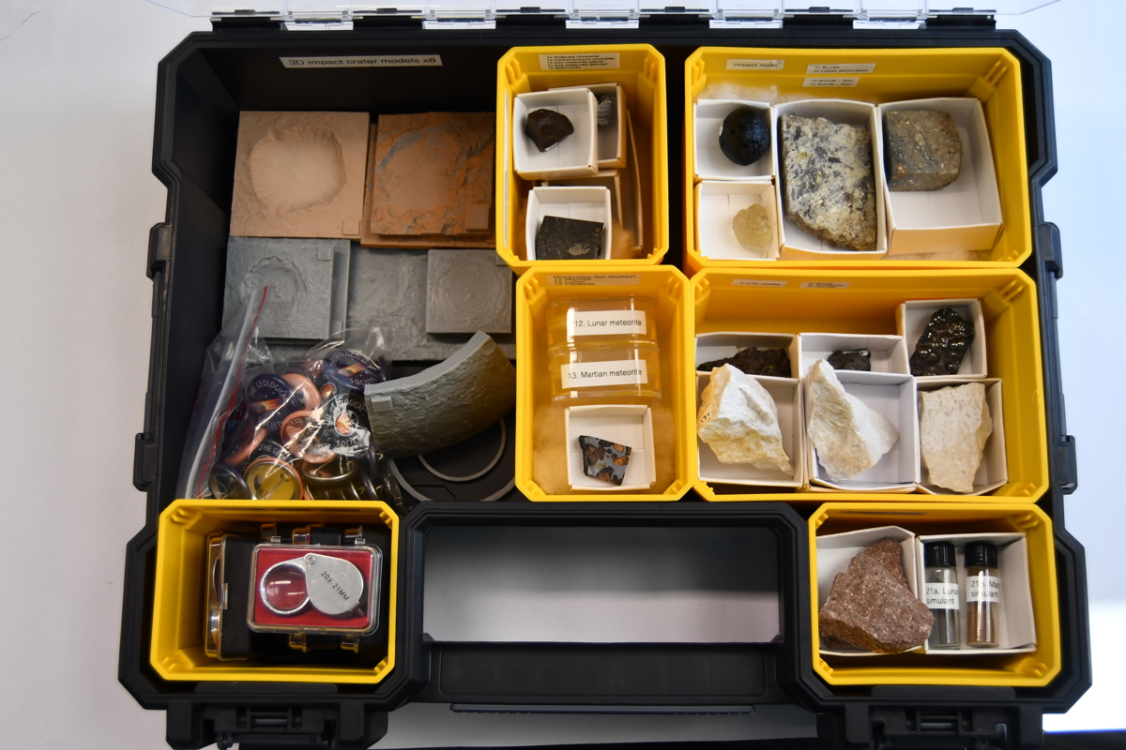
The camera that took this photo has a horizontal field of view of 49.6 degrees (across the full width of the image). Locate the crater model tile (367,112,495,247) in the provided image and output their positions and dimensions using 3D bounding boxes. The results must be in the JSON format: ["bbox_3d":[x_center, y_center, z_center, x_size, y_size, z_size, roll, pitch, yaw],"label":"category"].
[{"bbox_3d":[-0.069,-0.108,0.663,0.064,0.011,0.068,0,80,1],"label":"crater model tile"}]

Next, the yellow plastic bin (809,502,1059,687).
[{"bbox_3d":[0.168,0.106,0.593,0.110,0.085,0.082,0,80,1],"label":"yellow plastic bin"}]

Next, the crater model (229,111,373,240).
[{"bbox_3d":[-0.142,-0.108,0.666,0.071,0.009,0.071,1,80,1],"label":"crater model"}]

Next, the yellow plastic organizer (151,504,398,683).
[{"bbox_3d":[-0.130,0.105,0.597,0.110,0.085,0.082,1,80,1],"label":"yellow plastic organizer"}]

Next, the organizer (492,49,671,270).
[{"bbox_3d":[0.010,-0.100,0.630,0.082,0.085,0.110,0,80,1],"label":"organizer"}]

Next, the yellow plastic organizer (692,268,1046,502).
[{"bbox_3d":[0.142,0.011,0.610,0.163,0.085,0.110,0,80,1],"label":"yellow plastic organizer"}]

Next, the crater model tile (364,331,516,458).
[{"bbox_3d":[-0.061,0.012,0.633,0.073,0.052,0.020,-24,45,-3],"label":"crater model tile"}]

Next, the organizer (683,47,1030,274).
[{"bbox_3d":[0.141,-0.098,0.628,0.163,0.085,0.110,0,80,1],"label":"organizer"}]

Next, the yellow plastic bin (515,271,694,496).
[{"bbox_3d":[0.020,0.010,0.611,0.082,0.085,0.110,0,80,1],"label":"yellow plastic bin"}]

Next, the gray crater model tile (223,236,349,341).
[{"bbox_3d":[-0.147,-0.044,0.657,0.066,0.015,0.054,1,80,1],"label":"gray crater model tile"}]

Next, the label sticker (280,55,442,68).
[{"bbox_3d":[-0.101,-0.157,0.612,0.080,0.012,0.001,0,79,1],"label":"label sticker"}]

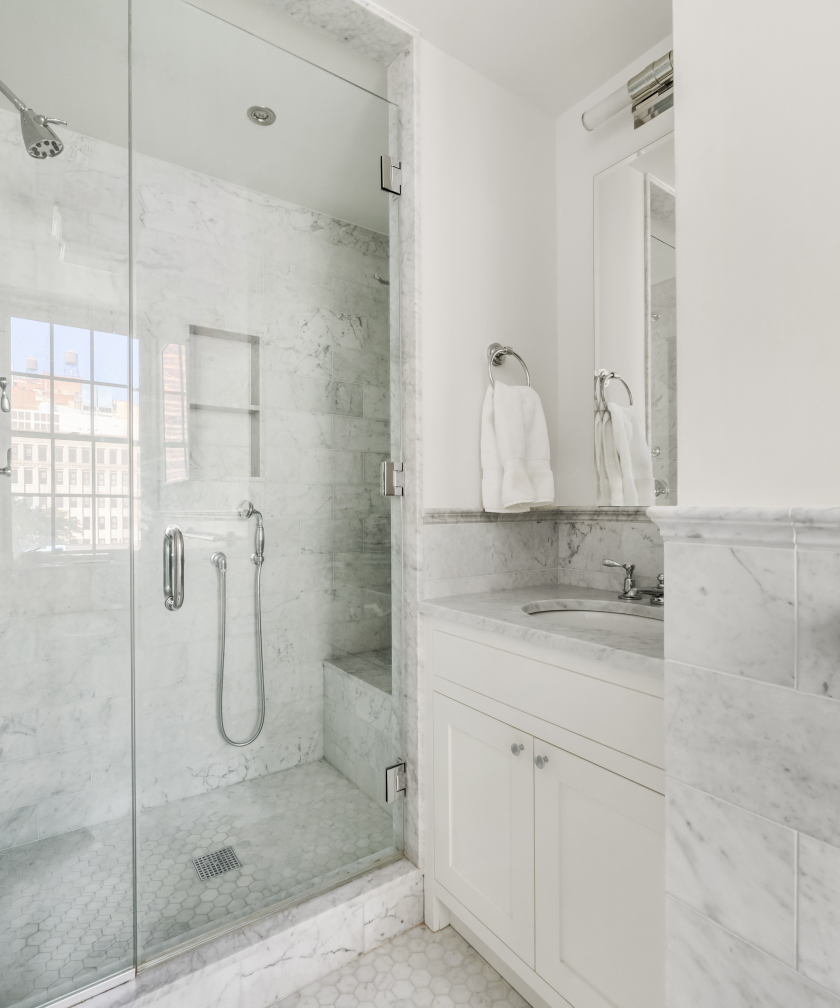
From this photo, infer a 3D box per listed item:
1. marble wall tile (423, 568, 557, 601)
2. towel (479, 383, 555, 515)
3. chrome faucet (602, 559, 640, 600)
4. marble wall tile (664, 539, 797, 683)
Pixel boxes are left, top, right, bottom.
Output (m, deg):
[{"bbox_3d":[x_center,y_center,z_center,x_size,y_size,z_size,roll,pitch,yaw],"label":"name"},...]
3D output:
[{"bbox_3d":[0.225,0.234,1.620,0.550,0.052,0.012,0,0,-36],"label":"marble wall tile"},{"bbox_3d":[0.279,-0.160,1.570,0.210,0.370,0.105,0,0,-36],"label":"towel"},{"bbox_3d":[0.564,0.210,1.530,0.064,0.100,0.120,0,0,-36],"label":"chrome faucet"},{"bbox_3d":[0.373,0.128,0.660,0.012,0.152,0.149,0,0,-36],"label":"marble wall tile"}]

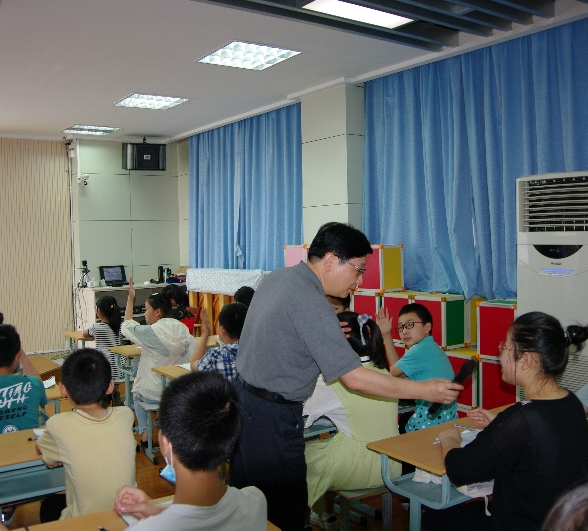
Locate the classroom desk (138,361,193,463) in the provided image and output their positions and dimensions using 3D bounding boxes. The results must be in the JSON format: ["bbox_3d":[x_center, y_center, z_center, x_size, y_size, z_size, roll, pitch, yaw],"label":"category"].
[{"bbox_3d":[-0.535,0.981,3.862,0.600,0.700,0.410,-4,4,-36],"label":"classroom desk"}]

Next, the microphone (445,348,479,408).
[{"bbox_3d":[0.563,0.437,2.125,0.050,0.270,0.050,36,11,0],"label":"microphone"}]

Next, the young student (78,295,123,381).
[{"bbox_3d":[-1.580,0.765,4.990,0.370,1.050,0.560,-4,5,-40],"label":"young student"}]

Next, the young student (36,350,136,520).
[{"bbox_3d":[-0.769,0.883,2.298,0.450,1.178,0.650,-3,4,-28],"label":"young student"}]

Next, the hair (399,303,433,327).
[{"bbox_3d":[0.635,0.276,3.120,0.190,0.170,0.168,-4,4,-38],"label":"hair"}]

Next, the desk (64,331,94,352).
[{"bbox_3d":[-1.635,0.966,5.290,0.600,0.750,0.400,-4,4,-35],"label":"desk"}]

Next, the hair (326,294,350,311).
[{"bbox_3d":[0.281,0.233,3.870,0.180,0.160,0.200,1,4,41],"label":"hair"}]

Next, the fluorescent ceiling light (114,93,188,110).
[{"bbox_3d":[-1.458,-1.687,6.091,0.590,0.080,0.590,-4,4,-35],"label":"fluorescent ceiling light"}]

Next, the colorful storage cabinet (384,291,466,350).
[{"bbox_3d":[0.990,0.400,4.590,0.275,0.370,0.660,-3,4,-35],"label":"colorful storage cabinet"}]

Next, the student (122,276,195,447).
[{"bbox_3d":[-0.987,0.693,4.271,0.570,1.240,0.430,2,5,44],"label":"student"}]

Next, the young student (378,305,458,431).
[{"bbox_3d":[0.573,0.793,3.074,0.580,1.210,0.430,1,4,30],"label":"young student"}]

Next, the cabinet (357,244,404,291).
[{"bbox_3d":[0.684,0.010,4.693,0.260,0.355,0.290,-4,4,-36],"label":"cabinet"}]

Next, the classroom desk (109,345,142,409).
[{"bbox_3d":[-1.048,0.993,4.595,0.600,0.725,0.400,-3,4,-35],"label":"classroom desk"}]

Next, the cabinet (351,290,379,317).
[{"bbox_3d":[0.690,0.382,5.014,0.275,0.370,0.325,-3,4,-35],"label":"cabinet"}]

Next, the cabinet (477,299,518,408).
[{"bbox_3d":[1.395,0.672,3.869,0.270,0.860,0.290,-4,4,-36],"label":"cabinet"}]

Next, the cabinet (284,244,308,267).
[{"bbox_3d":[0.118,-0.016,5.793,0.275,0.370,0.325,-3,4,-35],"label":"cabinet"}]

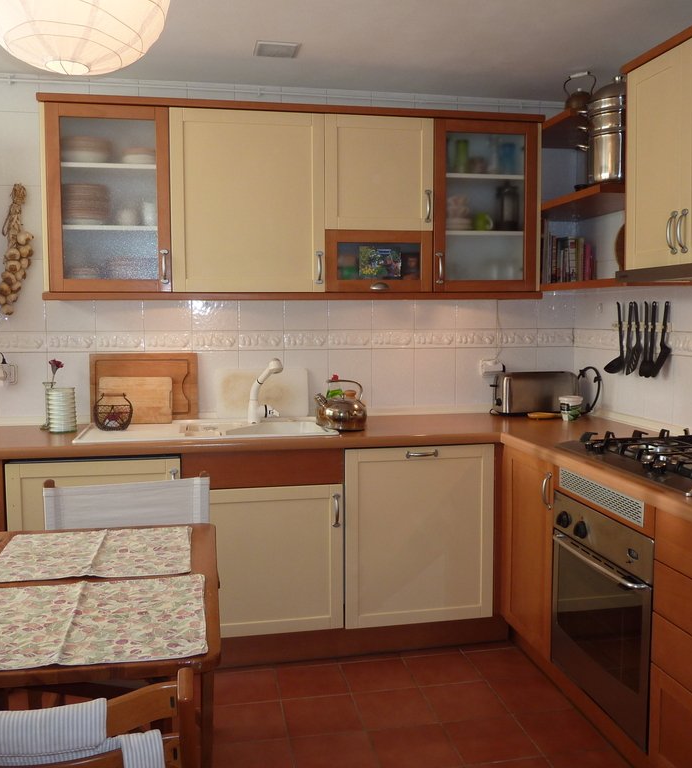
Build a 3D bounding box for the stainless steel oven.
[{"bbox_3d":[1.009,0.674,2.292,0.555,0.592,0.590,-1,5,-10],"label":"stainless steel oven"}]

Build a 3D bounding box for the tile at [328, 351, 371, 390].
[{"bbox_3d":[0.022,-0.018,3.404,0.200,0.284,0.012,-1,4,-10],"label":"tile"}]

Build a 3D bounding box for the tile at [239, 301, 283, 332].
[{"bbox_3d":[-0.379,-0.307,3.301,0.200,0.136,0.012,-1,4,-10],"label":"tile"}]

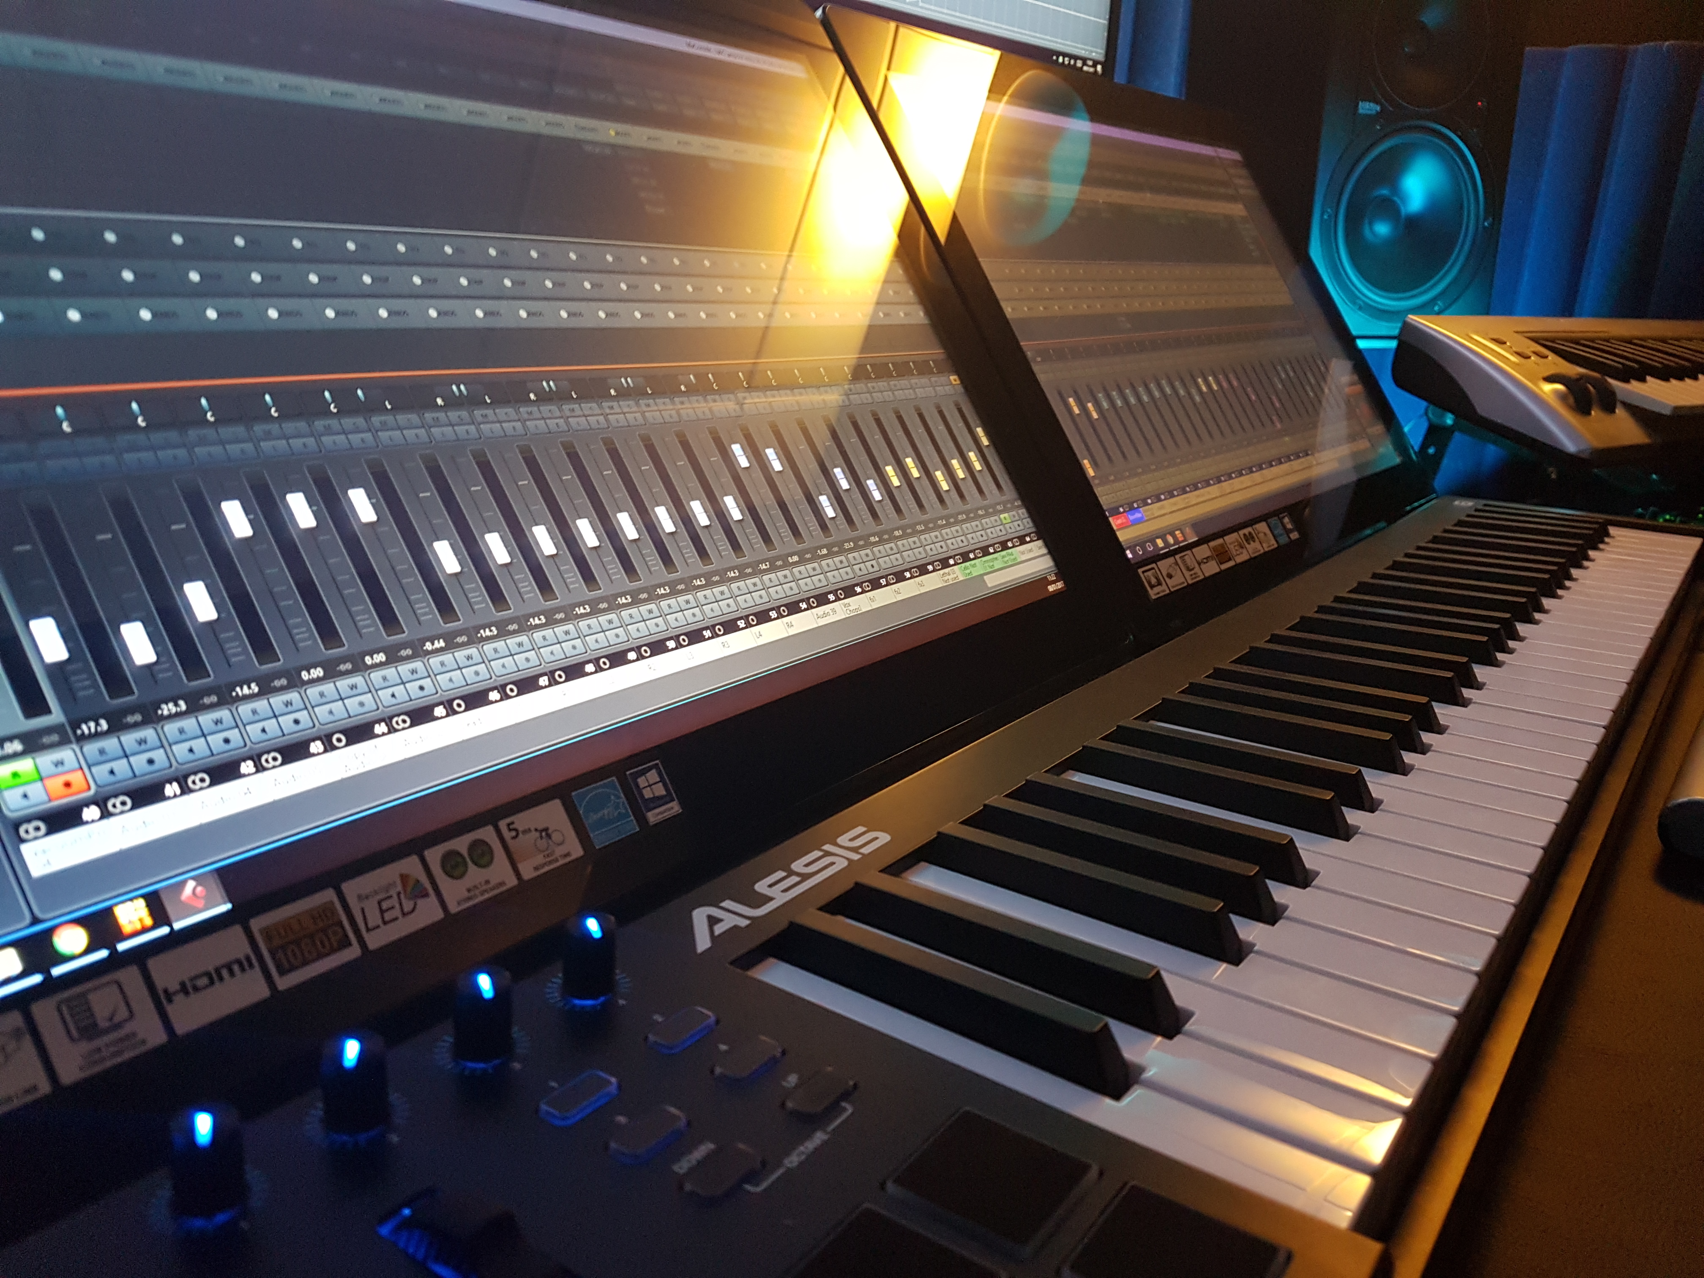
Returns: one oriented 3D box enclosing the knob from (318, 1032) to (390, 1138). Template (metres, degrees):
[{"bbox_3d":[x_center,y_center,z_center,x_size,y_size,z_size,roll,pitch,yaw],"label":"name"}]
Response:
[{"bbox_3d":[-0.099,0.088,0.254,0.012,0.017,0.012,-2,18,-16],"label":"knob"}]

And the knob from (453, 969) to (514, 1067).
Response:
[{"bbox_3d":[-0.080,0.082,0.277,0.012,0.017,0.012,-4,19,-22],"label":"knob"}]

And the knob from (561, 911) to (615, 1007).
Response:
[{"bbox_3d":[-0.062,0.075,0.300,0.012,0.017,0.012,-5,19,-23],"label":"knob"}]

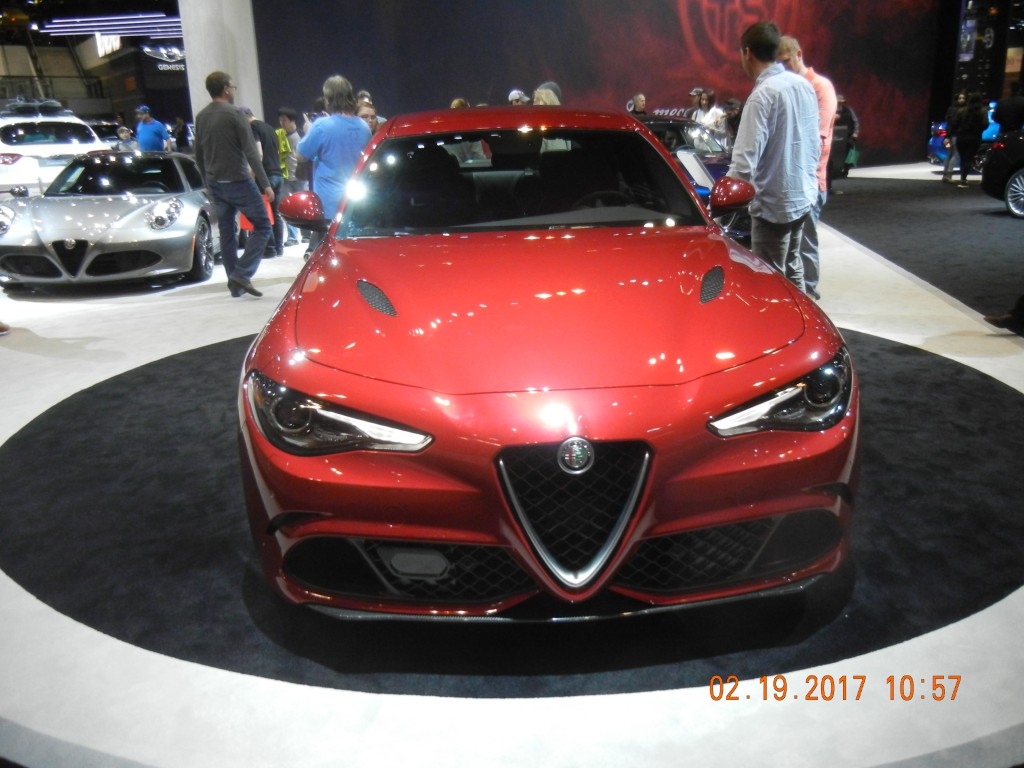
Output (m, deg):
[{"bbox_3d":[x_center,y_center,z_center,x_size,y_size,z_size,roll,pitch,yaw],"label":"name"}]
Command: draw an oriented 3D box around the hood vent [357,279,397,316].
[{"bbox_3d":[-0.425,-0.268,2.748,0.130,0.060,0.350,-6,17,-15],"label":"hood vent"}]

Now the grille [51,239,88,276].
[{"bbox_3d":[-3.689,-1.042,7.436,0.300,0.300,0.110,-3,12,-4],"label":"grille"}]

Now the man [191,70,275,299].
[{"bbox_3d":[-2.244,-1.595,7.209,0.540,1.780,0.460,7,18,26],"label":"man"}]

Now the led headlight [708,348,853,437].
[{"bbox_3d":[0.717,0.029,2.345,0.540,0.165,0.500,-2,17,-2],"label":"led headlight"}]

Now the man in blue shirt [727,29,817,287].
[{"bbox_3d":[1.540,-1.138,5.212,0.520,1.840,0.370,-10,19,-27],"label":"man in blue shirt"}]

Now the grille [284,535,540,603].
[{"bbox_3d":[-0.264,0.466,2.294,0.645,0.155,0.140,1,17,8],"label":"grille"}]

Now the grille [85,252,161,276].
[{"bbox_3d":[-3.313,-1.032,7.588,0.570,0.165,0.160,-6,17,-16],"label":"grille"}]

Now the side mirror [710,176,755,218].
[{"bbox_3d":[0.939,-0.797,3.773,0.220,0.170,0.160,-2,17,-2],"label":"side mirror"}]

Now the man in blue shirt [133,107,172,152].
[{"bbox_3d":[-5.716,-3.503,14.151,0.570,1.760,0.380,3,17,14],"label":"man in blue shirt"}]

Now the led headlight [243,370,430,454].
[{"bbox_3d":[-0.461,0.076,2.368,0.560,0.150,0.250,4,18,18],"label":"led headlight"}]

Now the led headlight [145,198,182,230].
[{"bbox_3d":[-3.082,-1.511,7.869,0.270,0.200,0.340,-9,18,-23],"label":"led headlight"}]

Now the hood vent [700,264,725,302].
[{"bbox_3d":[0.613,-0.302,2.696,0.165,0.060,0.340,-2,17,-2],"label":"hood vent"}]

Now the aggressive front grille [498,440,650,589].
[{"bbox_3d":[0.155,0.320,2.193,0.365,0.370,0.090,-3,11,-3],"label":"aggressive front grille"}]

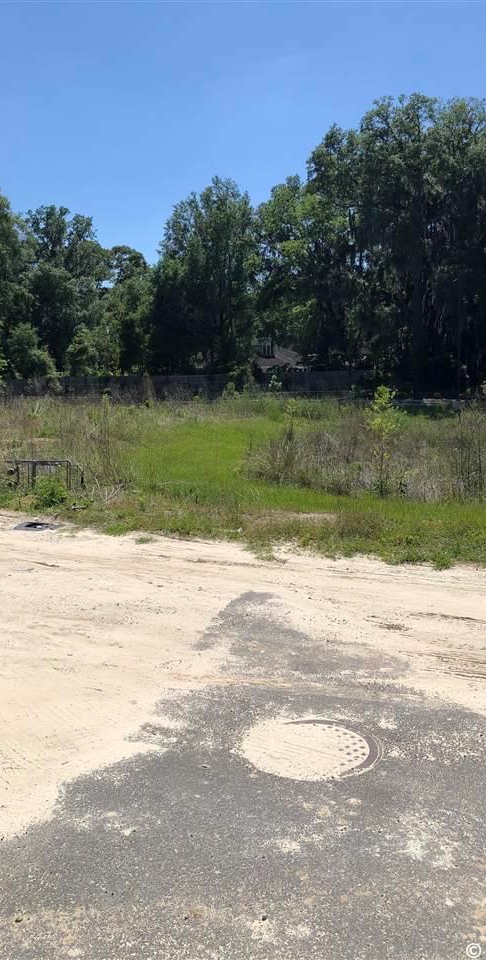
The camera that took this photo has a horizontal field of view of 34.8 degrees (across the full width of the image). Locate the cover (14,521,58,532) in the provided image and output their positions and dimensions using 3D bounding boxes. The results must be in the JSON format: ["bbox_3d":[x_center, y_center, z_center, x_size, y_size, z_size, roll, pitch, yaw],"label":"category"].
[{"bbox_3d":[-2.513,0.574,9.388,0.430,0.050,0.460,0,6,7],"label":"cover"}]

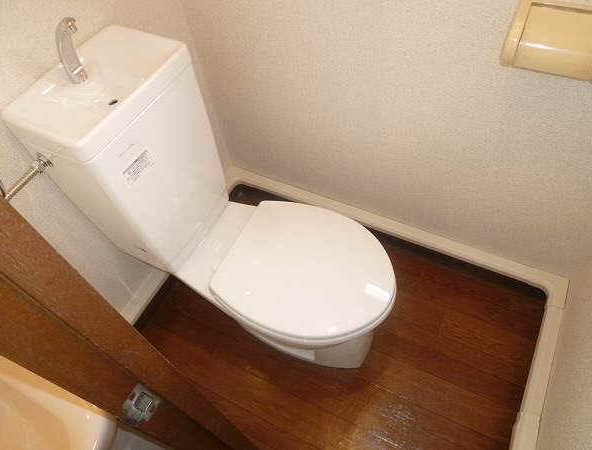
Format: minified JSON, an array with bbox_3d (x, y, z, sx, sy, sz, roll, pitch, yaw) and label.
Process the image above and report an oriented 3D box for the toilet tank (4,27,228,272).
[{"bbox_3d":[-0.376,-0.153,1.062,0.215,0.490,0.324,20,59,18],"label":"toilet tank"}]

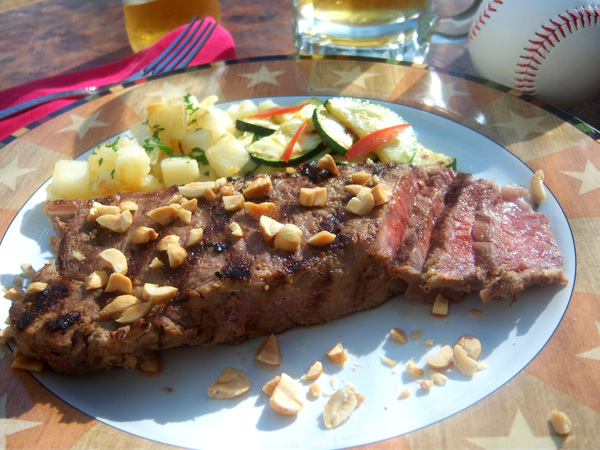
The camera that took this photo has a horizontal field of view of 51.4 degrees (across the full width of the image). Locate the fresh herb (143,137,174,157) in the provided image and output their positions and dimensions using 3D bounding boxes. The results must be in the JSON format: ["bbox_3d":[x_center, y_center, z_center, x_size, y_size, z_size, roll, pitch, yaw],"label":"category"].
[{"bbox_3d":[-0.058,-0.032,0.256,0.014,0.007,0.008,-3,36,0],"label":"fresh herb"}]

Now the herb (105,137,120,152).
[{"bbox_3d":[-0.078,-0.033,0.259,0.007,0.006,0.006,-3,36,0],"label":"herb"}]

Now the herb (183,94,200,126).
[{"bbox_3d":[-0.046,-0.050,0.267,0.008,0.011,0.009,-3,36,0],"label":"herb"}]

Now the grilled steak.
[{"bbox_3d":[0.003,0.007,0.211,0.186,0.029,0.061,-6,36,-5],"label":"grilled steak"}]

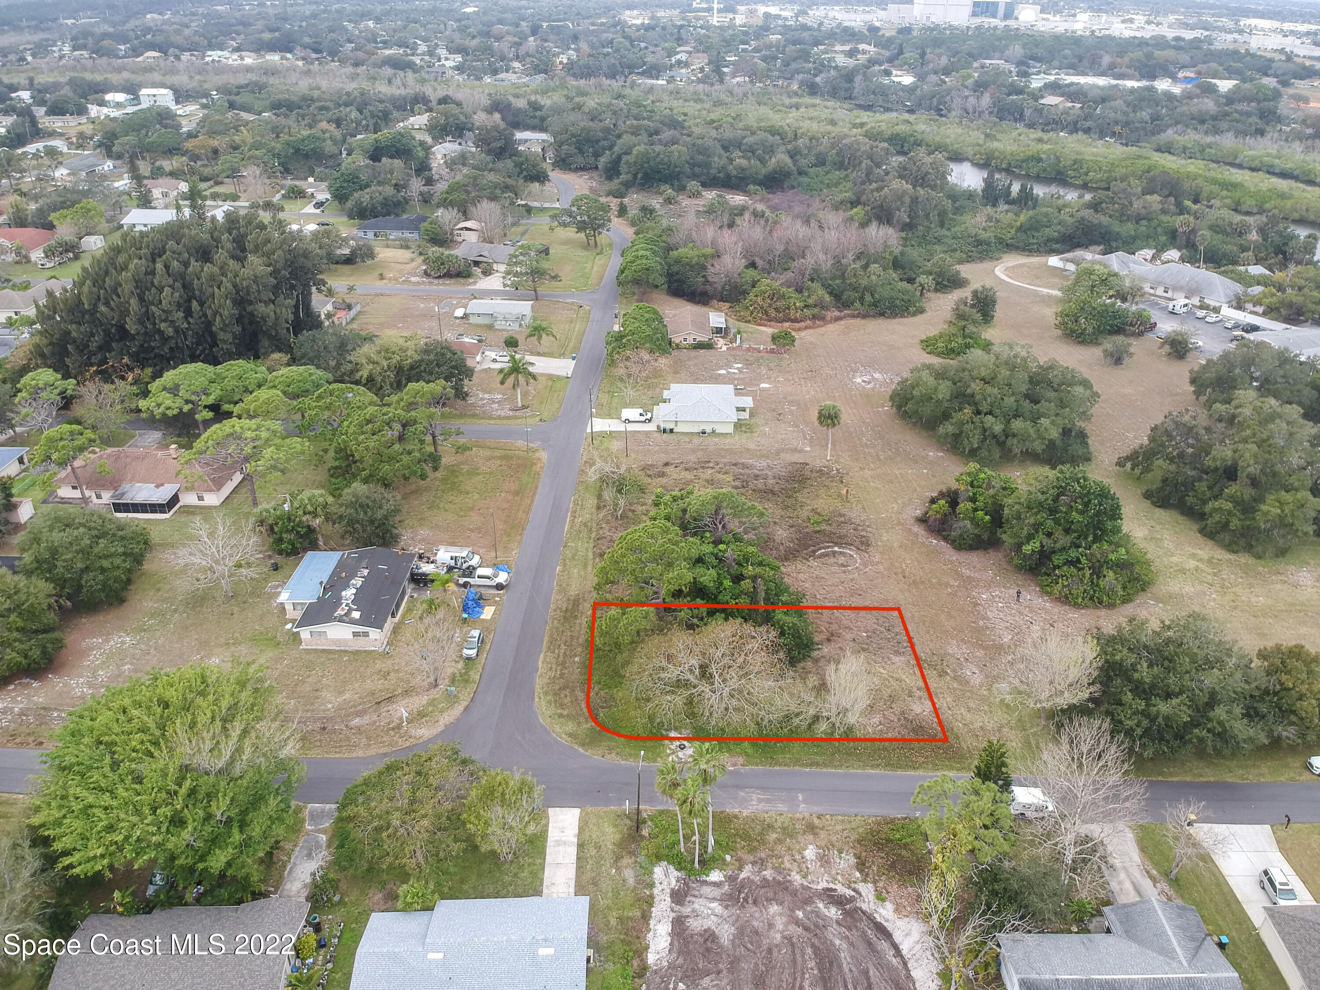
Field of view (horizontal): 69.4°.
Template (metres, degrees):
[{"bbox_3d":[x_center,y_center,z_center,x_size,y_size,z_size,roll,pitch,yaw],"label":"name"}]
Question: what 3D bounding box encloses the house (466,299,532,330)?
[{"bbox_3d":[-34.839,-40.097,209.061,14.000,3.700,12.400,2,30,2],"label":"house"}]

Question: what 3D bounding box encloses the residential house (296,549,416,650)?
[{"bbox_3d":[-37.686,12.462,119.400,10.400,4.100,17.200,0,28,0],"label":"residential house"}]

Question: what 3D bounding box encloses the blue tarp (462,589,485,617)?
[{"bbox_3d":[-23.258,13.537,119.396,2.800,0.700,5.200,4,30,5],"label":"blue tarp"}]

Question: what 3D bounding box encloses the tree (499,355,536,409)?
[{"bbox_3d":[-24.920,-19.494,166.489,6.600,9.030,6.600,1,29,1],"label":"tree"}]

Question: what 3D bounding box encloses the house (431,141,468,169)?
[{"bbox_3d":[-87.485,-143.129,397.427,16.750,5.080,14.210,2,29,3],"label":"house"}]

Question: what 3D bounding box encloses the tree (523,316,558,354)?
[{"bbox_3d":[-23.541,-31.202,190.680,6.300,6.900,6.300,1,30,0],"label":"tree"}]

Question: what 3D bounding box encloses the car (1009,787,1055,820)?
[{"bbox_3d":[35.711,29.540,91.407,4.300,2.150,1.950,1,30,1],"label":"car"}]

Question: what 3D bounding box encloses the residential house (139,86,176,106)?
[{"bbox_3d":[-252.878,-199.394,480.000,13.400,9.300,10.100,-1,30,-3],"label":"residential house"}]

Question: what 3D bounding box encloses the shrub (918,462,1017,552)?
[{"bbox_3d":[44.592,1.296,137.843,12.200,7.200,12.800,0,28,0],"label":"shrub"}]

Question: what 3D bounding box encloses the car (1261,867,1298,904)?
[{"bbox_3d":[54.351,34.884,82.994,1.820,1.680,4.500,0,30,0],"label":"car"}]

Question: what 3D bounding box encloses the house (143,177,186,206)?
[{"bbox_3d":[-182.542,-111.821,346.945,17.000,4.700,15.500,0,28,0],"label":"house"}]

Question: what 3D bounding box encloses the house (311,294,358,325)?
[{"bbox_3d":[-76.612,-42.525,213.467,14.720,3.960,11.170,2,29,3],"label":"house"}]

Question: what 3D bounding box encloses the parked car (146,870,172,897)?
[{"bbox_3d":[-43.077,33.111,83.748,1.850,1.600,4.600,0,28,0],"label":"parked car"}]

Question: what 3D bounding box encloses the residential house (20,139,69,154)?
[{"bbox_3d":[-273.457,-153.807,423.710,12.500,4.500,20.500,0,28,0],"label":"residential house"}]

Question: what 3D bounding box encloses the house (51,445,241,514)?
[{"bbox_3d":[-75.000,-2.754,139.177,24.770,4.970,15.730,1,29,2],"label":"house"}]

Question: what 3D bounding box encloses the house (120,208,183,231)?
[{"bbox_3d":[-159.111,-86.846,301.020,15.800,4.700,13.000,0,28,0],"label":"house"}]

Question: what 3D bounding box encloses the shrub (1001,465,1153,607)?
[{"bbox_3d":[54.680,4.793,122.499,17.260,9.440,17.770,1,29,1],"label":"shrub"}]

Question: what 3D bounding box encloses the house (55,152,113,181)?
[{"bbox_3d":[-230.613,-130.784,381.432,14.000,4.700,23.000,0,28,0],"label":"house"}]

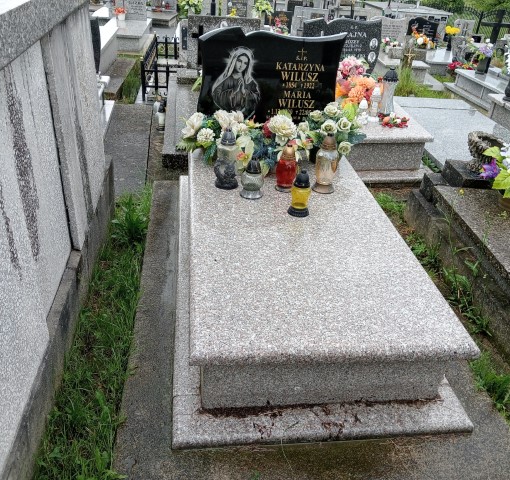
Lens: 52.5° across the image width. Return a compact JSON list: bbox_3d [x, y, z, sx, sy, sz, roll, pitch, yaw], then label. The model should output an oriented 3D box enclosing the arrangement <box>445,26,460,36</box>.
[{"bbox_3d":[3.866,-4.082,10.114,0.240,0.180,0.220,-1,31,-7],"label":"arrangement"}]

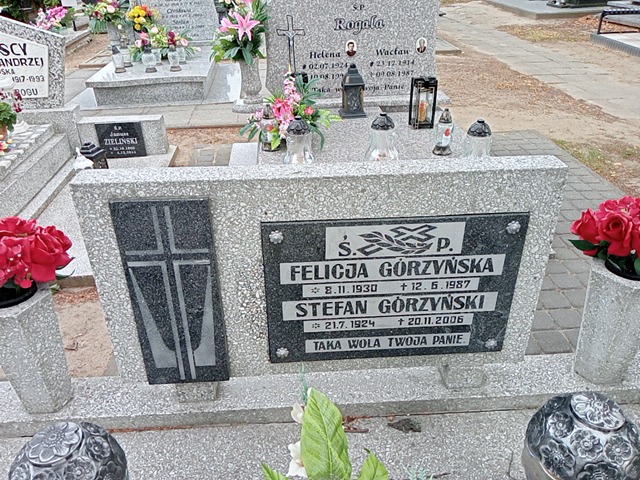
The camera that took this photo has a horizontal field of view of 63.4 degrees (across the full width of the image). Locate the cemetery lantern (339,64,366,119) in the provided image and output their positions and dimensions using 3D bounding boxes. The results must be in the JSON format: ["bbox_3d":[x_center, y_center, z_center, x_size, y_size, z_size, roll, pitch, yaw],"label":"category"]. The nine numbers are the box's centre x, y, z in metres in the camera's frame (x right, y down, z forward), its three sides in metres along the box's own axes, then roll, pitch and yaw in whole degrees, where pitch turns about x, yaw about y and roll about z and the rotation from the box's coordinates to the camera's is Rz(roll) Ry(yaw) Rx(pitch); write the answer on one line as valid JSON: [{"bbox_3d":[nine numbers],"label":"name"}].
[{"bbox_3d":[0.217,-0.977,3.391,0.180,0.315,0.170,-2,29,-3],"label":"cemetery lantern"}]

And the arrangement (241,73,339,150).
[{"bbox_3d":[-0.163,-0.719,2.842,0.490,0.390,0.330,-2,29,-3],"label":"arrangement"}]

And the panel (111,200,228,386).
[{"bbox_3d":[-0.327,0.136,1.186,0.199,0.496,0.020,-2,29,-3],"label":"panel"}]

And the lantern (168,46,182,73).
[{"bbox_3d":[-1.183,-1.480,4.204,0.095,0.200,0.095,-2,29,-3],"label":"lantern"}]

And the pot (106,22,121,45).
[{"bbox_3d":[-2.296,-2.304,5.693,0.155,0.260,0.155,-2,29,-3],"label":"pot"}]

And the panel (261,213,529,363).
[{"bbox_3d":[0.173,0.123,1.241,0.600,0.400,0.022,-2,28,-4],"label":"panel"}]

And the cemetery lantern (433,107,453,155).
[{"bbox_3d":[0.654,-0.576,2.732,0.097,0.235,0.097,-2,29,-3],"label":"cemetery lantern"}]

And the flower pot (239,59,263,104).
[{"bbox_3d":[-0.492,-1.127,3.662,0.160,0.315,0.160,-2,29,-3],"label":"flower pot"}]

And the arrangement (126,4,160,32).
[{"bbox_3d":[-1.619,-2.032,4.749,0.310,0.235,0.270,-2,29,-4],"label":"arrangement"}]

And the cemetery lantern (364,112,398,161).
[{"bbox_3d":[0.324,-0.523,2.669,0.158,0.260,0.158,-2,29,-4],"label":"cemetery lantern"}]

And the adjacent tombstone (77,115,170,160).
[{"bbox_3d":[-1.080,-0.573,2.874,0.445,0.200,0.110,-2,29,-4],"label":"adjacent tombstone"}]

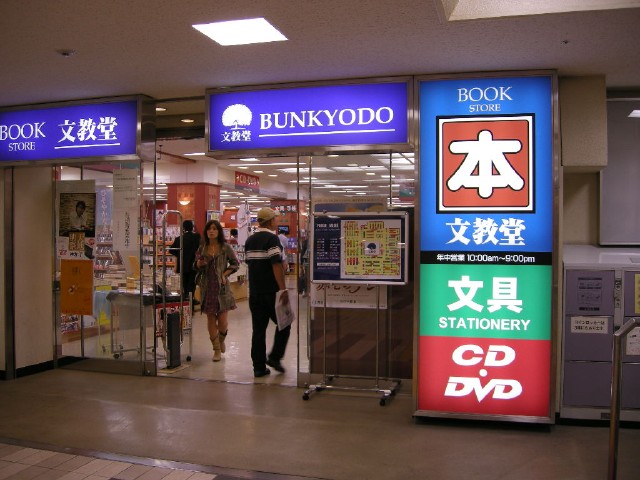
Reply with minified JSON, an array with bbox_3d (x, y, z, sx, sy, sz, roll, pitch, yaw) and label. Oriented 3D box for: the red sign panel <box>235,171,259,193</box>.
[{"bbox_3d":[-1.547,-1.233,14.200,0.060,0.370,1.350,0,1,15],"label":"red sign panel"}]

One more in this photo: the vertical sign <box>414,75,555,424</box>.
[{"bbox_3d":[1.251,0.071,5.040,1.040,2.580,0.250,0,1,15],"label":"vertical sign"}]

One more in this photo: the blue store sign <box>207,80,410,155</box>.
[{"bbox_3d":[-0.080,-0.991,5.404,1.700,0.545,0.250,0,1,15],"label":"blue store sign"}]

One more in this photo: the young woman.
[{"bbox_3d":[-1.192,0.595,7.740,0.520,1.620,0.400,0,1,0],"label":"young woman"}]

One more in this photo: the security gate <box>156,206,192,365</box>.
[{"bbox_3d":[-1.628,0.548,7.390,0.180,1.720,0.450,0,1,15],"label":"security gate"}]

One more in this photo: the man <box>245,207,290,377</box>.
[{"bbox_3d":[-0.543,0.546,6.889,0.400,1.730,0.500,-1,1,-45],"label":"man"}]

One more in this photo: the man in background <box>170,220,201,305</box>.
[{"bbox_3d":[-2.352,0.511,11.590,0.550,1.690,0.380,0,1,-5],"label":"man in background"}]

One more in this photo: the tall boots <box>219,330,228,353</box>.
[{"bbox_3d":[-1.153,1.212,7.950,0.115,0.290,0.240,0,1,-2],"label":"tall boots"}]

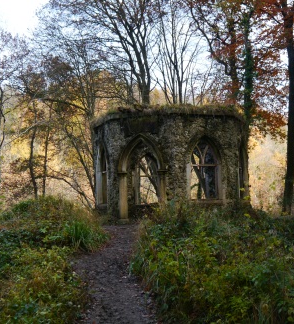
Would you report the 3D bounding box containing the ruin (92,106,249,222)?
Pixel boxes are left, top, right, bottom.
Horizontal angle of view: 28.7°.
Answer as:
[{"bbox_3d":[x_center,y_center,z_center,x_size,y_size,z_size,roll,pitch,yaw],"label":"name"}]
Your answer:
[{"bbox_3d":[0.807,0.219,19.355,5.060,3.330,5.060,-4,-5,22],"label":"ruin"}]

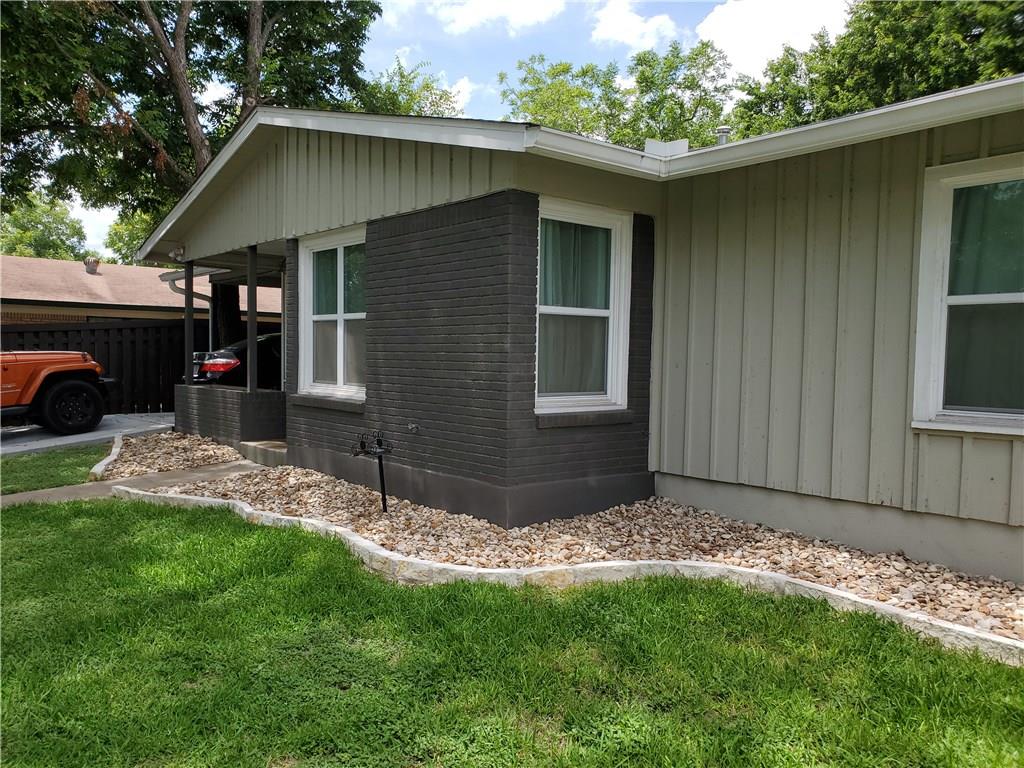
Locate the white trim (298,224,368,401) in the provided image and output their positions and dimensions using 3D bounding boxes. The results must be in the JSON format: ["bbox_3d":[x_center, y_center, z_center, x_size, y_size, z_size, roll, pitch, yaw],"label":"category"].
[{"bbox_3d":[-1.708,-0.679,7.511,0.119,1.635,1.447,0,2,-42],"label":"white trim"}]

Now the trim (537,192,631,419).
[{"bbox_3d":[0.525,-0.592,6.053,1.110,1.645,0.119,0,2,-42],"label":"trim"}]

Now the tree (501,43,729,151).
[{"bbox_3d":[2.366,-3.717,18.632,6.300,9.000,6.500,0,2,-42],"label":"tree"}]

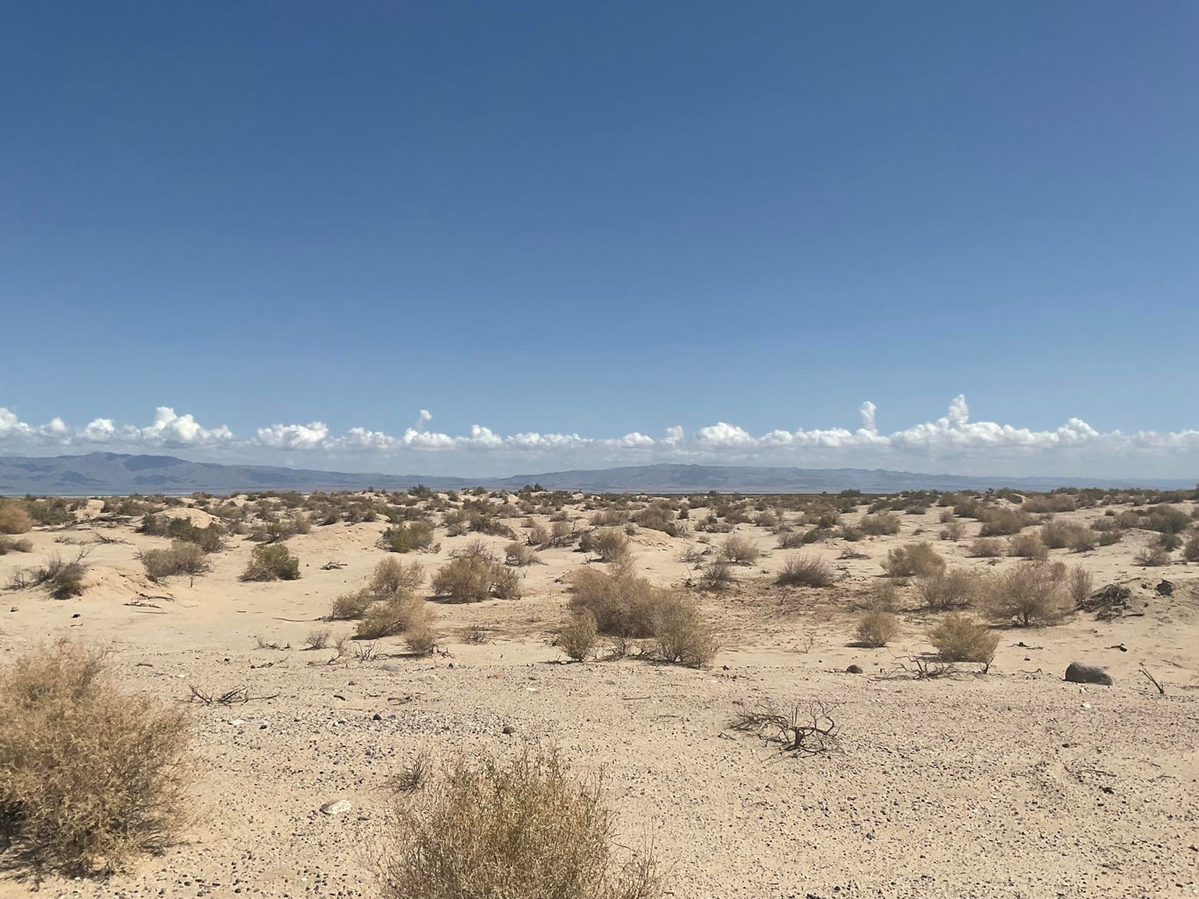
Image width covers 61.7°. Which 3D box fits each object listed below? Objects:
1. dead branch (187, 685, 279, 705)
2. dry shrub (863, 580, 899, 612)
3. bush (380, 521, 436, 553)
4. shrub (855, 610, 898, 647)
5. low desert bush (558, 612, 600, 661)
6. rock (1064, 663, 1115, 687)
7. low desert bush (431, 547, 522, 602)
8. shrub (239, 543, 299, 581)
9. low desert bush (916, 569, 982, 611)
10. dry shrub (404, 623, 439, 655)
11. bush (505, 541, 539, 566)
[{"bbox_3d":[-2.836,1.900,7.777,0.718,0.112,0.323,1,-3,-20],"label":"dead branch"},{"bbox_3d":[3.823,1.991,13.642,0.509,0.420,0.483,-1,-3,16],"label":"dry shrub"},{"bbox_3d":[-5.178,2.373,27.303,1.481,0.850,1.185,0,-3,-11],"label":"bush"},{"bbox_3d":[2.905,1.860,10.514,0.437,0.378,0.415,-1,-3,15],"label":"shrub"},{"bbox_3d":[-0.200,1.774,9.514,0.383,0.470,0.344,0,-2,-1],"label":"low desert bush"},{"bbox_3d":[4.135,1.898,8.478,0.419,0.184,0.260,-1,-3,12],"label":"rock"},{"bbox_3d":[-1.867,1.884,15.292,1.340,0.789,1.005,0,-2,-7],"label":"low desert bush"},{"bbox_3d":[-6.199,2.103,18.870,1.092,0.669,0.928,1,-3,-18],"label":"shrub"},{"bbox_3d":[4.839,1.944,13.894,0.907,0.566,0.771,-1,-3,19],"label":"low desert bush"},{"bbox_3d":[-1.787,1.885,10.038,0.336,0.298,0.319,0,-2,-10],"label":"dry shrub"},{"bbox_3d":[-1.672,2.236,21.604,0.691,0.544,0.622,0,-2,-4],"label":"bush"}]

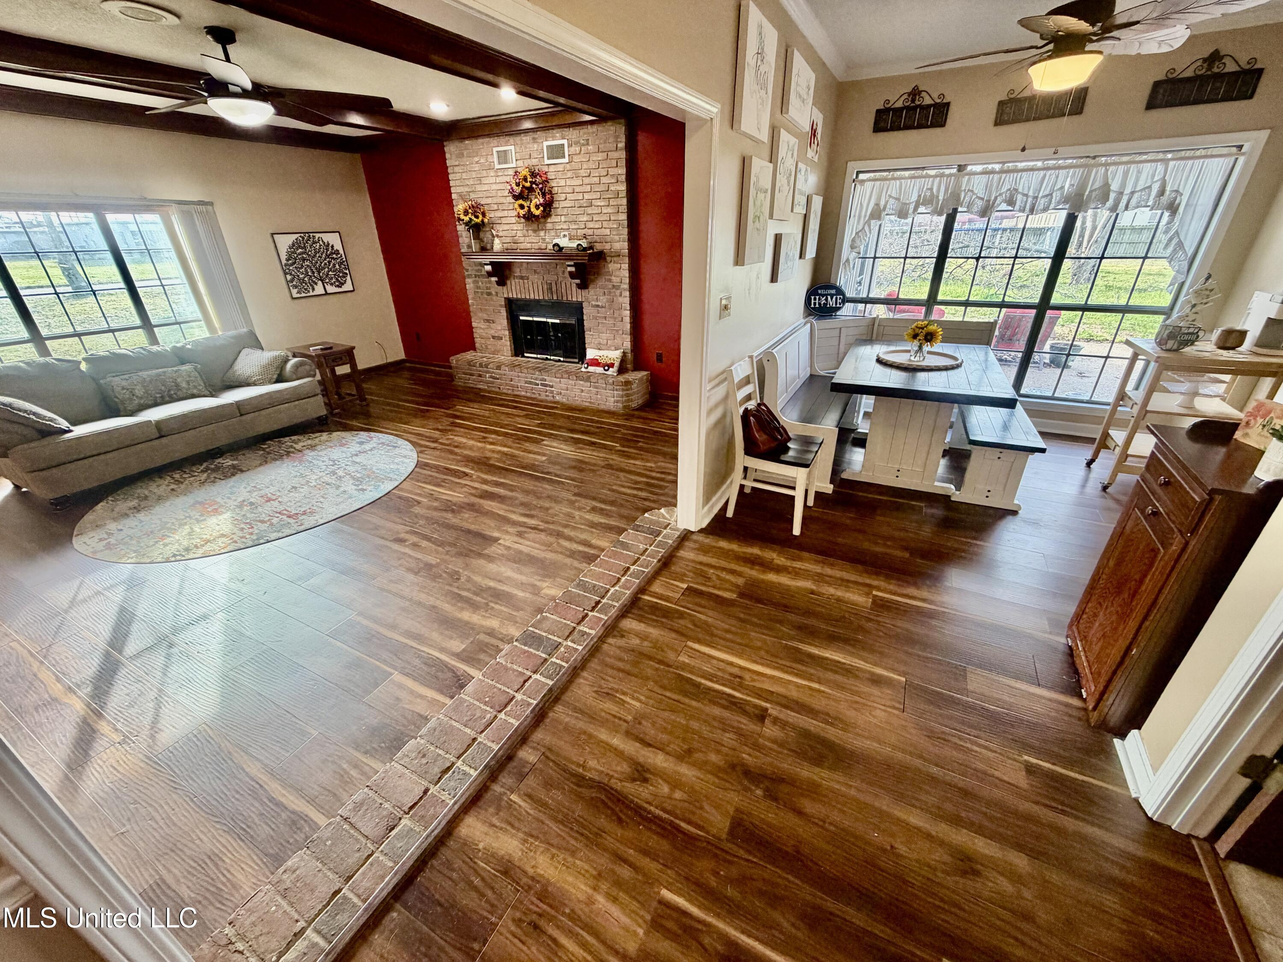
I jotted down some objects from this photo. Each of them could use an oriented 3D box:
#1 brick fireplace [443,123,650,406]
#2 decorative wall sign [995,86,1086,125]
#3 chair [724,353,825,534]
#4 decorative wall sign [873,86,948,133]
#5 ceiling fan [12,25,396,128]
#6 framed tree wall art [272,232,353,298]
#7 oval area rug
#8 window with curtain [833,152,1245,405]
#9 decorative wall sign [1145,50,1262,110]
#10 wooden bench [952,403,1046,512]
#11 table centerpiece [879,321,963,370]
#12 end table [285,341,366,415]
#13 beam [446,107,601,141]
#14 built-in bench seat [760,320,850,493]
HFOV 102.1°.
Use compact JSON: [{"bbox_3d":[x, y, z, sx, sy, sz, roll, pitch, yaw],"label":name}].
[{"bbox_3d":[-1.163,-2.227,5.556,2.624,2.592,0.567,11,28,25],"label":"brick fireplace"},{"bbox_3d":[2.887,-2.762,3.736,0.529,0.289,0.029,11,28,25],"label":"decorative wall sign"},{"bbox_3d":[0.791,-0.223,3.077,0.515,0.932,0.450,12,29,25],"label":"chair"},{"bbox_3d":[2.127,-2.932,4.080,0.535,0.290,0.029,11,28,25],"label":"decorative wall sign"},{"bbox_3d":[-2.355,-2.316,3.006,1.700,0.445,1.700,12,29,25],"label":"ceiling fan"},{"bbox_3d":[-3.910,-2.606,6.242,0.032,0.700,0.832,11,28,25],"label":"framed tree wall art"},{"bbox_3d":[-3.012,0.001,4.190,2.140,0.012,2.260,12,29,25],"label":"oval area rug"},{"bbox_3d":[2.925,-1.629,4.335,2.414,1.798,0.130,11,28,25],"label":"window with curtain"},{"bbox_3d":[3.670,-2.620,3.364,0.535,0.298,0.029,11,28,25],"label":"decorative wall sign"},{"bbox_3d":[2.415,-0.255,3.634,0.395,0.446,1.180,11,29,23],"label":"wooden bench"},{"bbox_3d":[2.023,-0.998,3.734,0.554,0.288,0.554,11,28,25],"label":"table centerpiece"},{"bbox_3d":[-3.577,-1.200,5.927,0.655,0.628,0.430,12,29,25],"label":"end table"},{"bbox_3d":[-1.172,-3.514,5.075,1.976,0.146,0.154,11,28,25],"label":"beam"},{"bbox_3d":[1.334,-0.642,3.924,0.560,0.911,1.330,12,29,25],"label":"built-in bench seat"}]

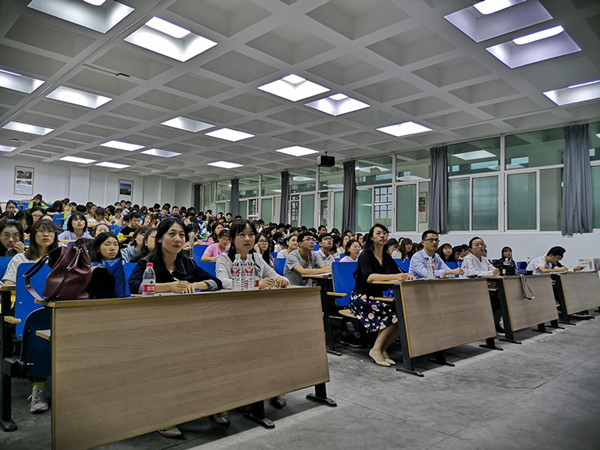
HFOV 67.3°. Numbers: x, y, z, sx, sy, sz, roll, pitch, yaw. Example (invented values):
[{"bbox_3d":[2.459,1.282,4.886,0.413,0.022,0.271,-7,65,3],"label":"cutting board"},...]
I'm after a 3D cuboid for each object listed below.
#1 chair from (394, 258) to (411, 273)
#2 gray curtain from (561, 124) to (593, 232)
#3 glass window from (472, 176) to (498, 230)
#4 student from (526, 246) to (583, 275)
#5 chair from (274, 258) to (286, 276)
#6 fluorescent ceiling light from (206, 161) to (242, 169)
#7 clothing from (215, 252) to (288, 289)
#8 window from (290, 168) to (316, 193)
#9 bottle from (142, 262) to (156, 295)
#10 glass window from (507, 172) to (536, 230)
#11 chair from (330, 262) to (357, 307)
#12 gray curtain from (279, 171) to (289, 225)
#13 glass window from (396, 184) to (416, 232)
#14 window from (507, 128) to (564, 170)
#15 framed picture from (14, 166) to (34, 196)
[{"bbox_3d":[1.735,0.968,6.883,0.500,0.880,0.500,5,-5,-44],"label":"chair"},{"bbox_3d":[5.435,-0.879,8.850,0.469,2.203,0.200,-2,-5,45],"label":"gray curtain"},{"bbox_3d":[4.226,-0.469,10.268,0.612,1.204,0.060,-2,-5,45],"label":"glass window"},{"bbox_3d":[4.190,0.959,7.649,0.520,1.180,0.750,5,-5,-45],"label":"student"},{"bbox_3d":[-0.003,0.853,5.263,0.520,0.910,0.480,-2,-5,45],"label":"chair"},{"bbox_3d":[-2.501,-2.055,15.188,0.910,0.100,0.896,5,-5,-44],"label":"fluorescent ceiling light"},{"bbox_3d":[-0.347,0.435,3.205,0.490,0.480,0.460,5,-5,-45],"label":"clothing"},{"bbox_3d":[0.110,-1.514,15.245,0.070,0.890,1.310,5,-5,-45],"label":"window"},{"bbox_3d":[-0.755,0.269,2.248,0.065,0.170,0.065,5,-5,-44],"label":"bottle"},{"bbox_3d":[4.964,-0.534,10.093,0.060,1.350,0.639,5,-5,-44],"label":"glass window"},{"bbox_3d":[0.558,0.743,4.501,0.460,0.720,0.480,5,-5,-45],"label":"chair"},{"bbox_3d":[-0.537,-0.766,15.595,0.160,2.198,0.473,5,-5,-44],"label":"gray curtain"},{"bbox_3d":[2.916,-0.491,12.328,0.070,1.340,0.669,5,-5,-45],"label":"glass window"},{"bbox_3d":[4.997,-1.599,9.590,1.183,0.806,0.060,-2,-5,45],"label":"window"},{"bbox_3d":[-9.291,-1.479,15.217,0.556,0.943,0.050,5,-5,-44],"label":"framed picture"}]

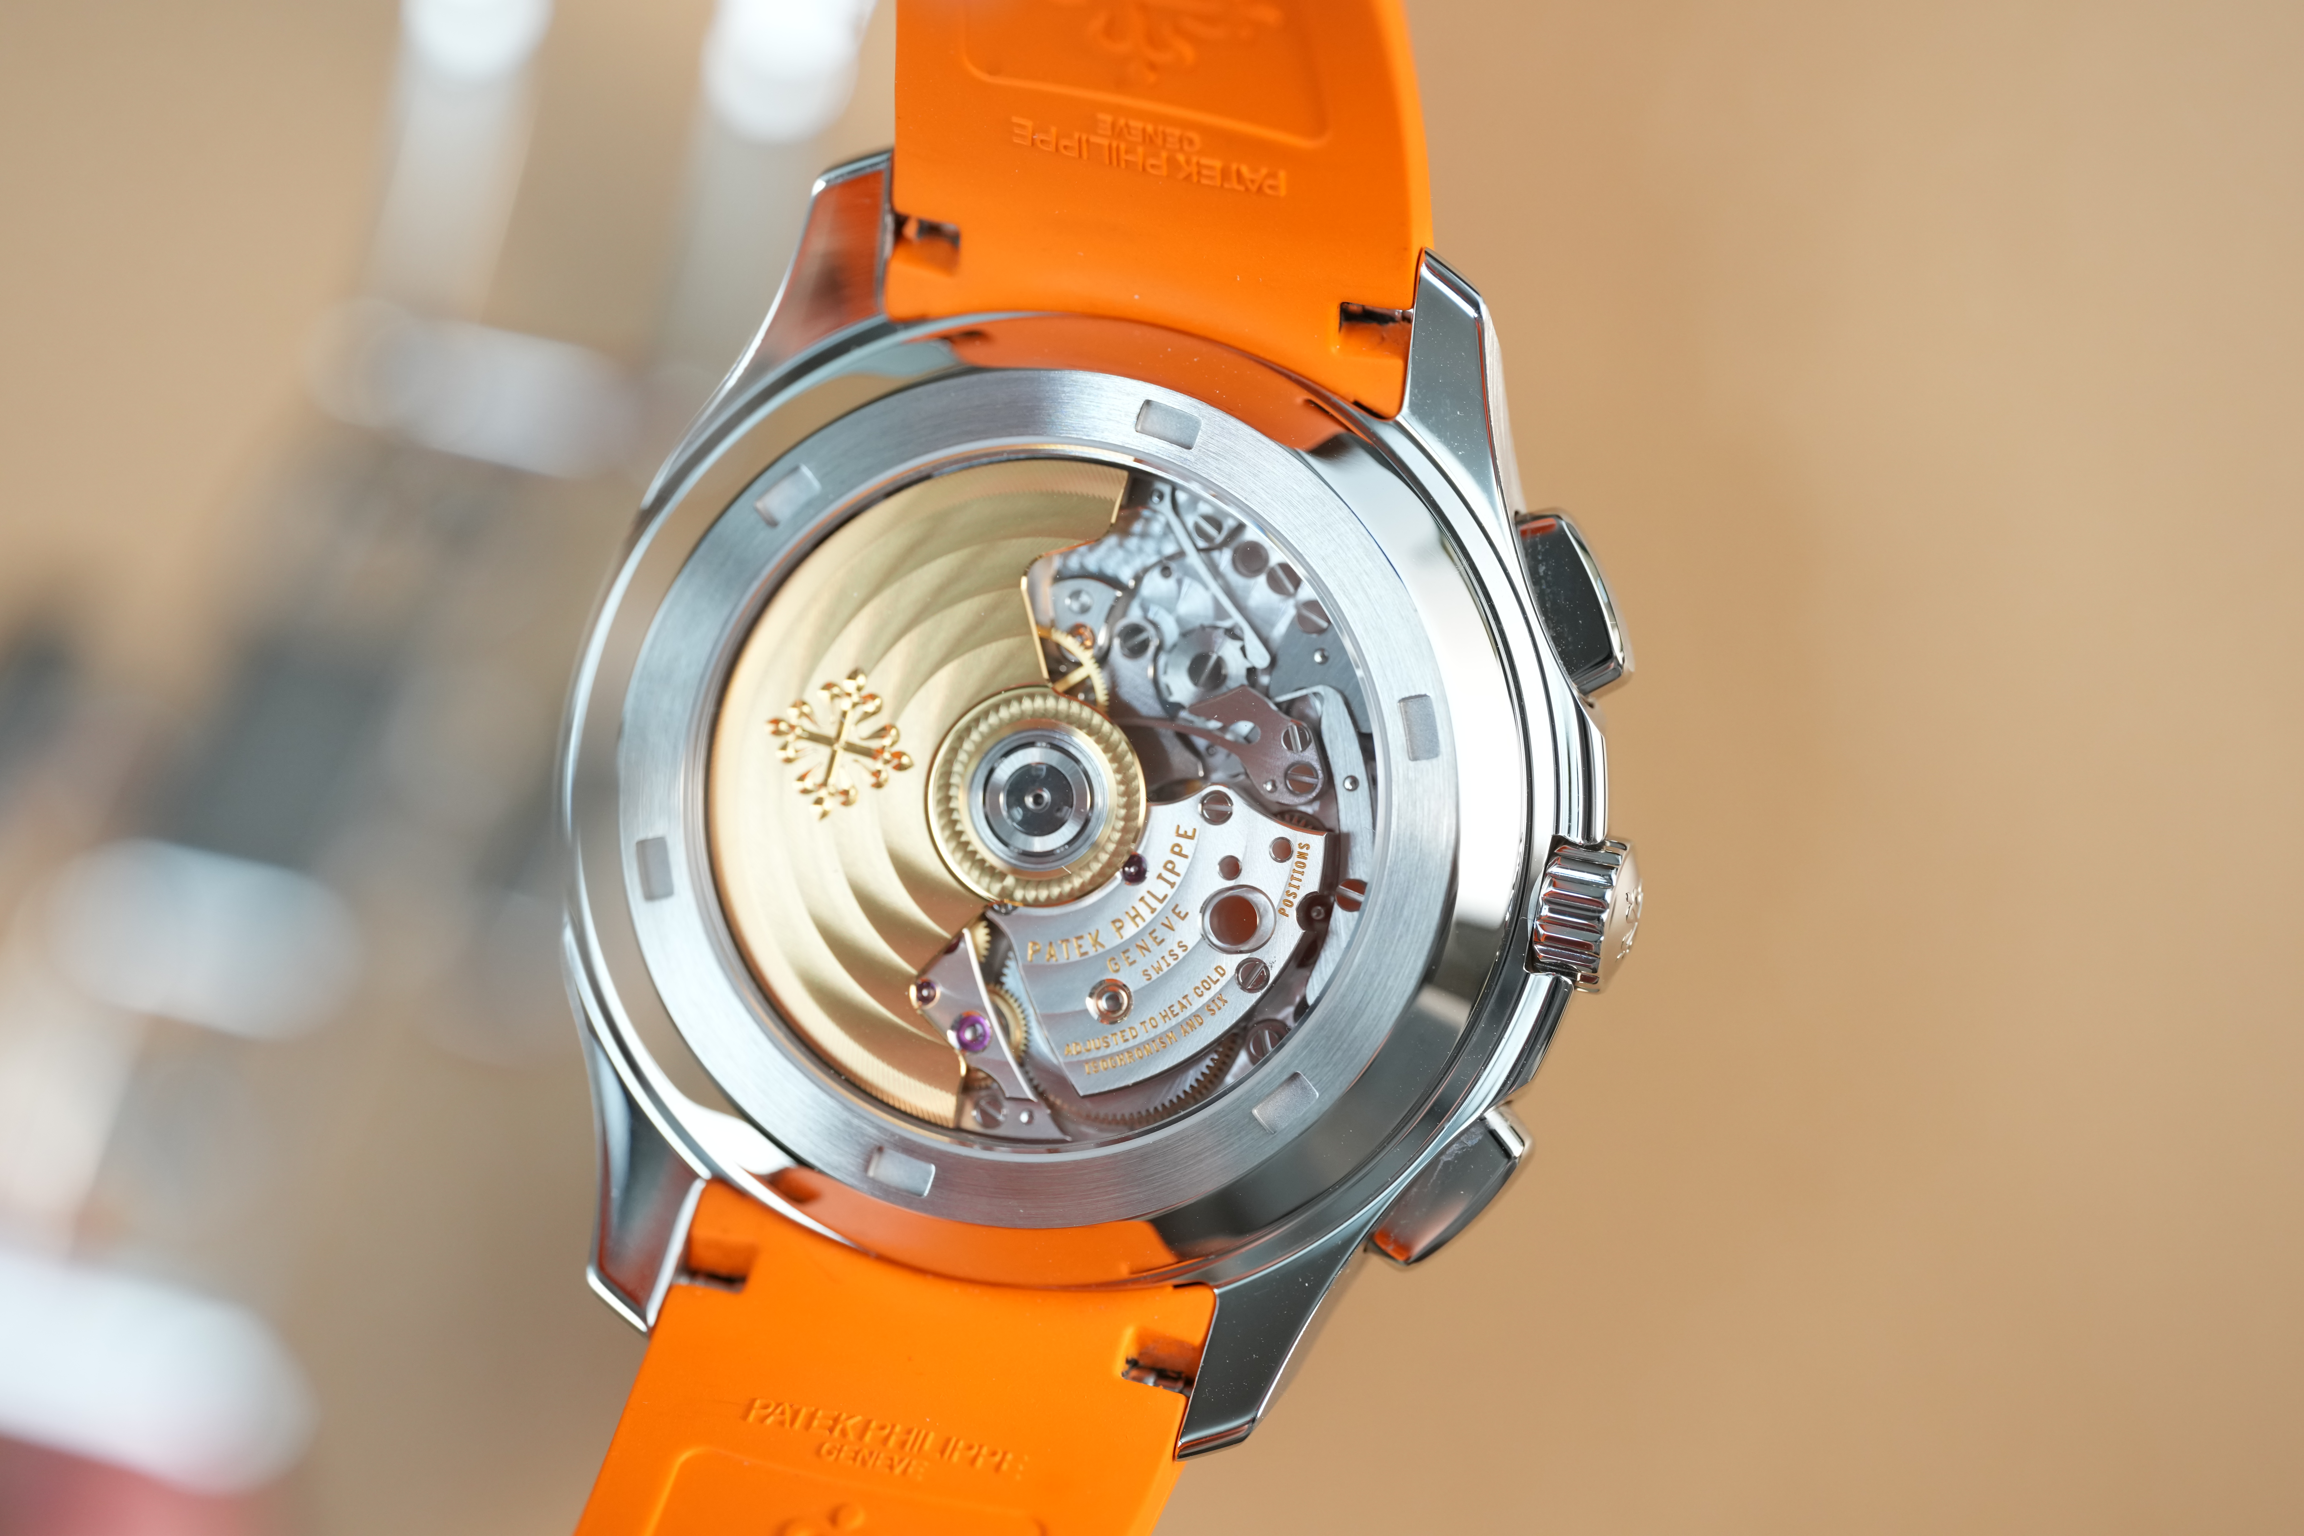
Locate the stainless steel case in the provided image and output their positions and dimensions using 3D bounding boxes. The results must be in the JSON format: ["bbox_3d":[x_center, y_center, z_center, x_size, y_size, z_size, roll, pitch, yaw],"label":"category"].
[{"bbox_3d":[-0.003,0.002,0.270,0.043,0.049,0.012,12,2,13],"label":"stainless steel case"}]

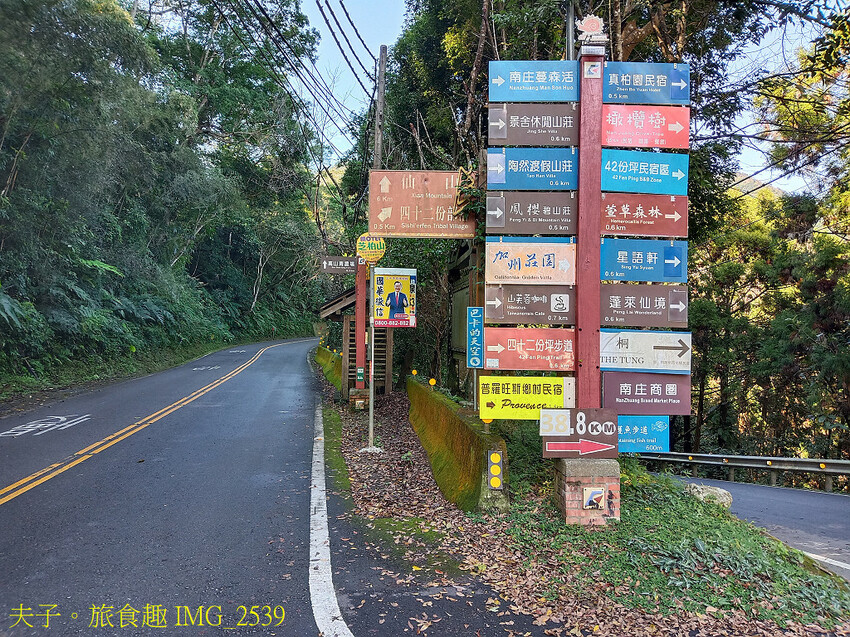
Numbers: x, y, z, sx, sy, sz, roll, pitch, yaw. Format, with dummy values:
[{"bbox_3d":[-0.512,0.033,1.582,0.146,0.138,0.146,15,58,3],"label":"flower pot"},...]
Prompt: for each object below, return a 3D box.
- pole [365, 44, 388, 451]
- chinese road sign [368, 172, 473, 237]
[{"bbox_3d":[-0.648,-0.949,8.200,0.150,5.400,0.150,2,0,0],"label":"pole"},{"bbox_3d":[-0.025,-1.300,7.000,1.220,0.770,0.060,1,0,0],"label":"chinese road sign"}]

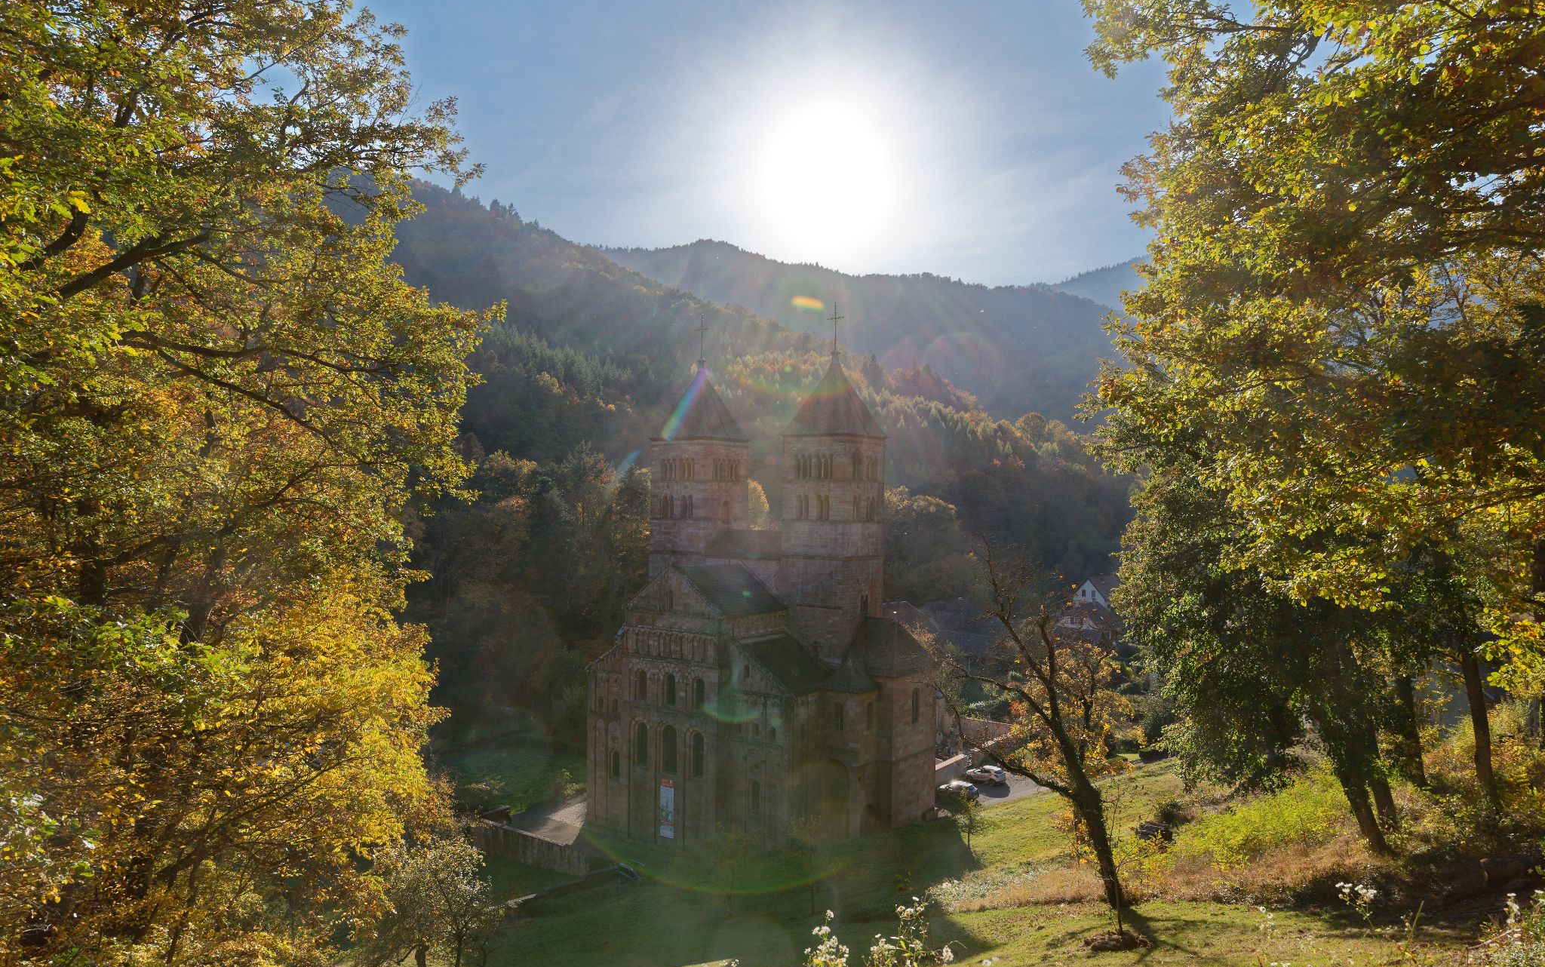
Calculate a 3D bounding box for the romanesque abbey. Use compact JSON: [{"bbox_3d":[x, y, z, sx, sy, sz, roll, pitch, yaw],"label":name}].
[{"bbox_3d":[-3.656,10.321,103.398,34.592,47.180,19.688,0,-2,36],"label":"romanesque abbey"}]

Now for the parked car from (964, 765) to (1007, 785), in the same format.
[{"bbox_3d":[22.660,30.925,109.020,4.300,1.600,1.820,0,-2,42],"label":"parked car"}]

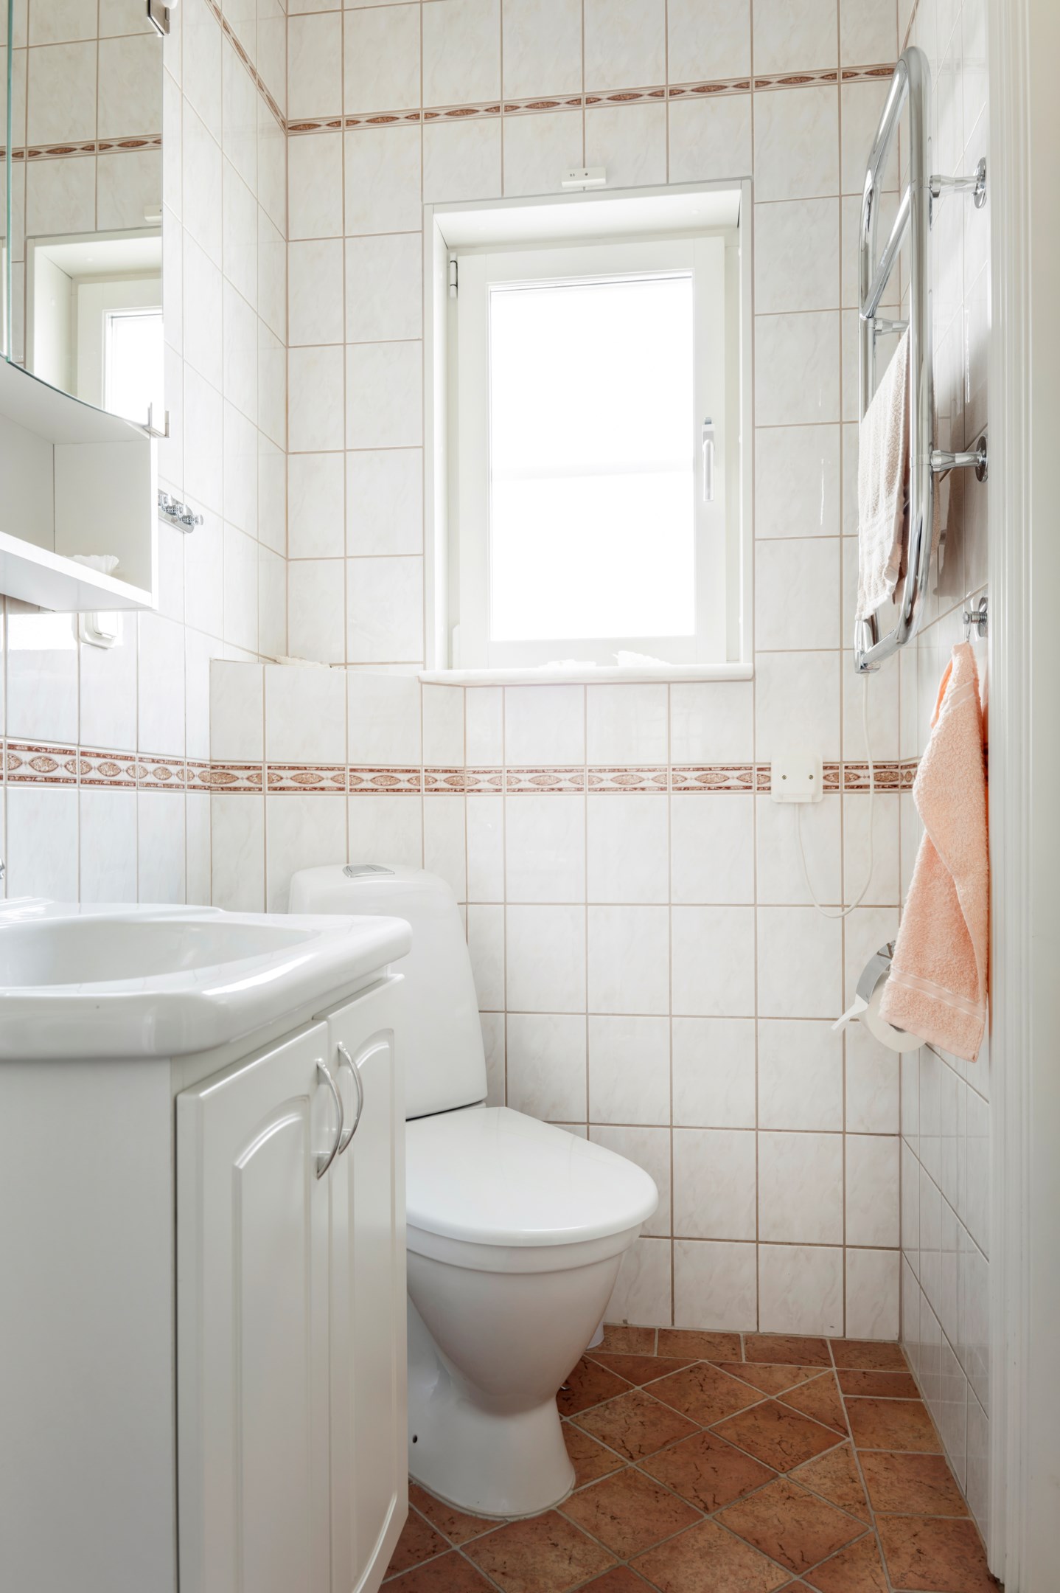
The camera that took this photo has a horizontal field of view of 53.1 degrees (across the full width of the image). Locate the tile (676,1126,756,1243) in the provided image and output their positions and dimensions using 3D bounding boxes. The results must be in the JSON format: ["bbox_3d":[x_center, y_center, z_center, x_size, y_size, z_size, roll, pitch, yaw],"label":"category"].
[{"bbox_3d":[0.334,0.701,1.923,0.149,0.198,0.010,0,0,8],"label":"tile"}]

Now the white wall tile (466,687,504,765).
[{"bbox_3d":[-0.084,-0.132,1.990,0.068,0.146,0.010,0,0,8],"label":"white wall tile"}]

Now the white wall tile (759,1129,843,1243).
[{"bbox_3d":[0.486,0.703,1.912,0.149,0.198,0.010,0,0,8],"label":"white wall tile"}]

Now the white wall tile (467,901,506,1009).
[{"bbox_3d":[-0.080,0.300,1.980,0.070,0.199,0.010,0,0,8],"label":"white wall tile"}]

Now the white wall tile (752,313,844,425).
[{"bbox_3d":[0.476,-0.760,1.892,0.149,0.199,0.009,0,0,8],"label":"white wall tile"}]

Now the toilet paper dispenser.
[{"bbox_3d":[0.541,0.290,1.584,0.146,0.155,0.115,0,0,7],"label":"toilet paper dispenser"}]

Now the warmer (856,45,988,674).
[{"bbox_3d":[0.557,-0.610,1.541,0.093,0.828,0.417,0,0,8],"label":"warmer"}]

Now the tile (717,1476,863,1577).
[{"bbox_3d":[0.345,0.970,1.408,0.144,0.010,0.144,0,0,-37],"label":"tile"}]

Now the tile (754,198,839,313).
[{"bbox_3d":[0.480,-0.972,1.915,0.149,0.198,0.010,0,0,8],"label":"tile"}]

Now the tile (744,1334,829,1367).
[{"bbox_3d":[0.447,0.968,1.845,0.147,0.010,0.094,0,0,8],"label":"tile"}]

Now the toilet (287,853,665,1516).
[{"bbox_3d":[-0.092,0.539,1.583,0.384,0.841,0.646,0,0,-37],"label":"toilet"}]

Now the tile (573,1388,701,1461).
[{"bbox_3d":[0.162,0.963,1.619,0.142,0.009,0.142,0,0,-37],"label":"tile"}]

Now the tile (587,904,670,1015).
[{"bbox_3d":[0.182,0.299,1.941,0.150,0.199,0.009,0,0,8],"label":"tile"}]

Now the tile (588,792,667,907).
[{"bbox_3d":[0.180,0.097,1.935,0.149,0.199,0.009,0,0,8],"label":"tile"}]

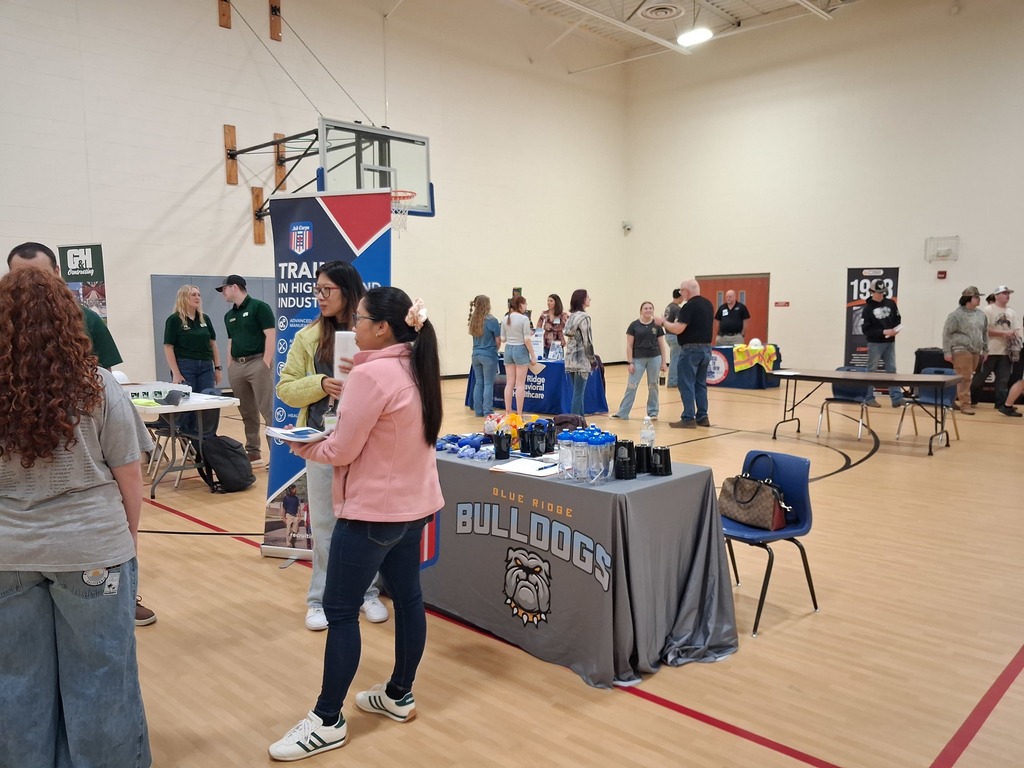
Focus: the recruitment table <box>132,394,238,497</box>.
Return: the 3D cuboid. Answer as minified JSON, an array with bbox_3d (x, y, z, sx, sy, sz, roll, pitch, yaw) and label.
[{"bbox_3d":[-3.169,0.467,6.928,2.000,0.740,0.760,5,7,44],"label":"recruitment table"}]

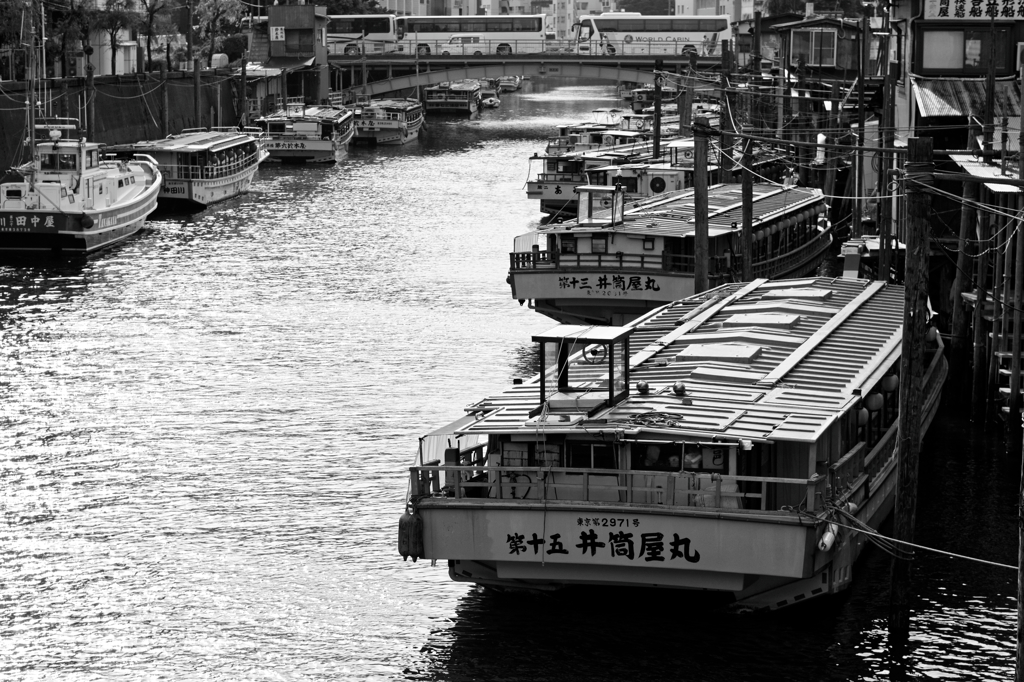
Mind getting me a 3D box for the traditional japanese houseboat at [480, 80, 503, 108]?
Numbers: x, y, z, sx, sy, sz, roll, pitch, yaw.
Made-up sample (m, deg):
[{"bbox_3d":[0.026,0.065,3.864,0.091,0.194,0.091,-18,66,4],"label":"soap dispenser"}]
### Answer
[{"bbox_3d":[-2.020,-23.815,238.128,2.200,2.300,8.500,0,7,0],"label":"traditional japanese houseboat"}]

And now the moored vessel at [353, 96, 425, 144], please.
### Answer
[{"bbox_3d":[-8.310,-14.566,159.172,4.300,3.000,15.500,0,7,3],"label":"moored vessel"}]

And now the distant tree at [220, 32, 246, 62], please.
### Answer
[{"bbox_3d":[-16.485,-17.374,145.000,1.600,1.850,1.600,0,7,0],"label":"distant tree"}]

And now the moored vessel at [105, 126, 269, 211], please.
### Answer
[{"bbox_3d":[-13.966,-7.925,108.049,4.400,2.700,19.500,1,7,5],"label":"moored vessel"}]

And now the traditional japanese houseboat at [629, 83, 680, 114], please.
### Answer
[{"bbox_3d":[12.965,-21.247,212.976,4.100,2.700,16.000,1,7,6],"label":"traditional japanese houseboat"}]

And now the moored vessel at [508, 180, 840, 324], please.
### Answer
[{"bbox_3d":[5.304,-2.902,64.999,4.800,3.300,20.000,2,7,17],"label":"moored vessel"}]

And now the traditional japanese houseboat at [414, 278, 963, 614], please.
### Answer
[{"bbox_3d":[4.045,0.468,39.385,4.850,3.000,22.800,2,7,14],"label":"traditional japanese houseboat"}]

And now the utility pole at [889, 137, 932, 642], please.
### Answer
[{"bbox_3d":[4.523,0.520,27.747,0.290,5.655,0.290,1,7,0],"label":"utility pole"}]

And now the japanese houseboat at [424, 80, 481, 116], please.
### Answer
[{"bbox_3d":[-4.949,-21.365,213.504,4.000,2.800,17.000,0,7,2],"label":"japanese houseboat"}]

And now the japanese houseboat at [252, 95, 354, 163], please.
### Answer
[{"bbox_3d":[-11.742,-12.129,139.583,4.500,3.100,18.000,0,7,-1],"label":"japanese houseboat"}]

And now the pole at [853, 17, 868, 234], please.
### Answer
[{"bbox_3d":[10.476,-6.048,73.826,0.200,7.600,0.200,0,7,0],"label":"pole"}]

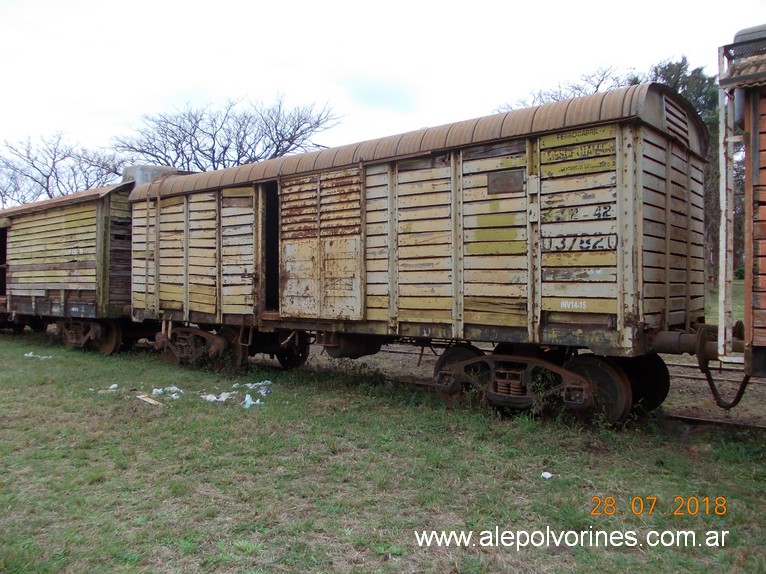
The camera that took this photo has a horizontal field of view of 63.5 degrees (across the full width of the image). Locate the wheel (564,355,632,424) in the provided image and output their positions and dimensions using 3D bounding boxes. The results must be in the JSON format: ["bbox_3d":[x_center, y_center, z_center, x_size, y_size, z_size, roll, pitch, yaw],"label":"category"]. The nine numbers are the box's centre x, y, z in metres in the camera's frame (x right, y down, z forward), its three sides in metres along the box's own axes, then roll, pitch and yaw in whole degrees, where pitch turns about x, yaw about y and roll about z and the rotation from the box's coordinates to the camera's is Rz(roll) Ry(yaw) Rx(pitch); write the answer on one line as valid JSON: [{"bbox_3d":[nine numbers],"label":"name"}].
[{"bbox_3d":[2.218,1.173,6.746,0.917,0.917,0.140,0,1,40],"label":"wheel"}]

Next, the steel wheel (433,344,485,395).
[{"bbox_3d":[1.013,1.169,7.741,0.917,0.917,0.140,0,1,40],"label":"steel wheel"}]

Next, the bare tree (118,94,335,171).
[{"bbox_3d":[-7.135,-3.540,27.968,10.216,9.962,9.706,0,1,0],"label":"bare tree"}]

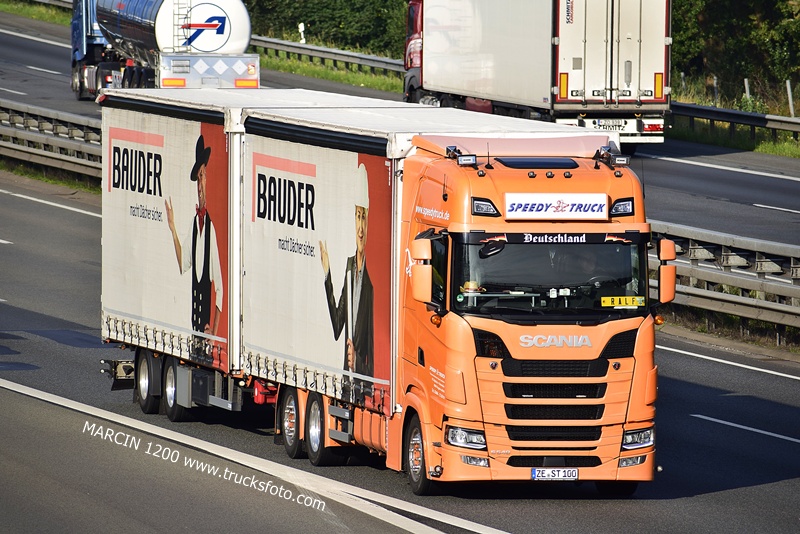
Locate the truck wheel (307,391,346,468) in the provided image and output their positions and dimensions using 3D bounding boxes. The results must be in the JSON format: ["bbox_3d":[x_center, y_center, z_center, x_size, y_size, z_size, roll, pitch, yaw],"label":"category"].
[{"bbox_3d":[-0.840,1.857,96.803,0.335,0.930,0.930,0,3,-14],"label":"truck wheel"}]

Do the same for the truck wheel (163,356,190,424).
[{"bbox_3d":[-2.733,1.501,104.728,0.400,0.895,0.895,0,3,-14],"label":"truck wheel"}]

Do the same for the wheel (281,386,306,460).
[{"bbox_3d":[-1.161,1.795,98.114,0.330,0.930,0.930,0,3,-14],"label":"wheel"}]

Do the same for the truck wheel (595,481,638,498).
[{"bbox_3d":[2.398,2.060,92.581,0.345,0.935,0.935,0,3,-14],"label":"truck wheel"}]

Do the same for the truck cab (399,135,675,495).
[{"bbox_3d":[1.446,0.542,91.907,2.840,3.890,2.220,0,3,-14],"label":"truck cab"}]

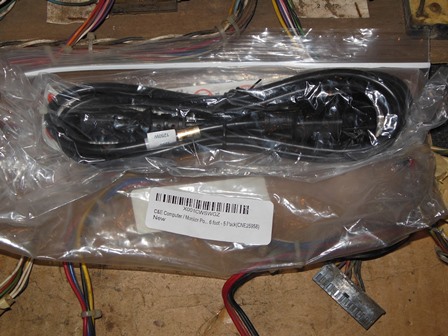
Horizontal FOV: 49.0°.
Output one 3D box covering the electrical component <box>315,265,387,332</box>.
[{"bbox_3d":[0.063,0.065,0.250,0.013,0.007,0.035,-42,72,-17],"label":"electrical component"}]

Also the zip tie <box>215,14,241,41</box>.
[{"bbox_3d":[0.002,-0.091,0.321,0.014,0.010,0.015,-20,68,-9],"label":"zip tie"}]

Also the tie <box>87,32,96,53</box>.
[{"bbox_3d":[-0.085,-0.080,0.316,0.006,0.009,0.013,0,66,0],"label":"tie"}]

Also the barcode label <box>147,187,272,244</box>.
[{"bbox_3d":[-0.007,0.025,0.262,0.067,0.002,0.025,8,59,-3],"label":"barcode label"}]

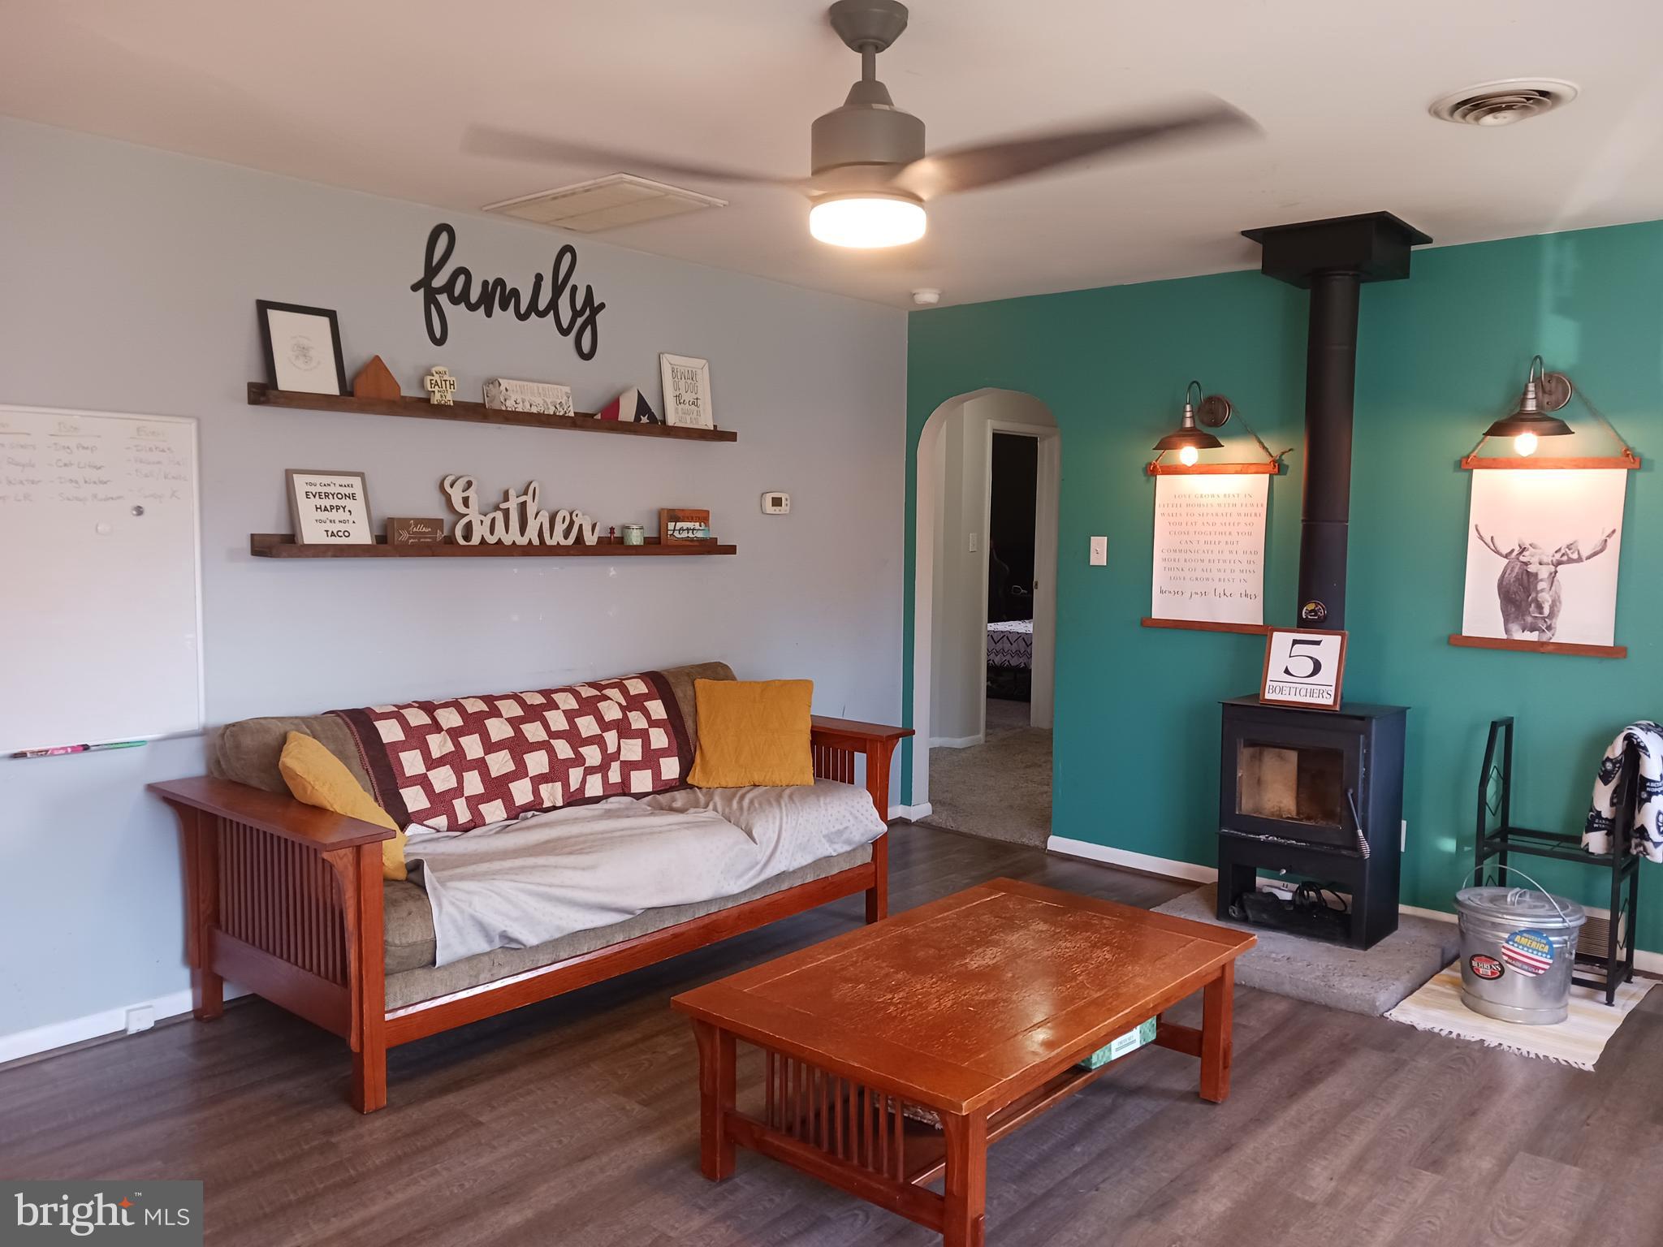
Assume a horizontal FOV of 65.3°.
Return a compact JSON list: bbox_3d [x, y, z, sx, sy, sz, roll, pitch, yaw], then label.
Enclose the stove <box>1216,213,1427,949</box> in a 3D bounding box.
[{"bbox_3d":[1.677,-0.128,4.446,0.534,2.346,0.509,5,6,42],"label":"stove"}]

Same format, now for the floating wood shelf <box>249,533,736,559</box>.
[{"bbox_3d":[-1.030,-0.263,4.443,0.128,0.067,1.871,5,5,40],"label":"floating wood shelf"}]

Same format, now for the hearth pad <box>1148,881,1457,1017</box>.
[{"bbox_3d":[1.585,1.079,4.441,0.899,0.061,0.948,5,6,42],"label":"hearth pad"}]

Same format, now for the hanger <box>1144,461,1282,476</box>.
[{"bbox_3d":[1.501,-0.606,5.124,0.549,0.041,0.022,5,6,40],"label":"hanger"}]

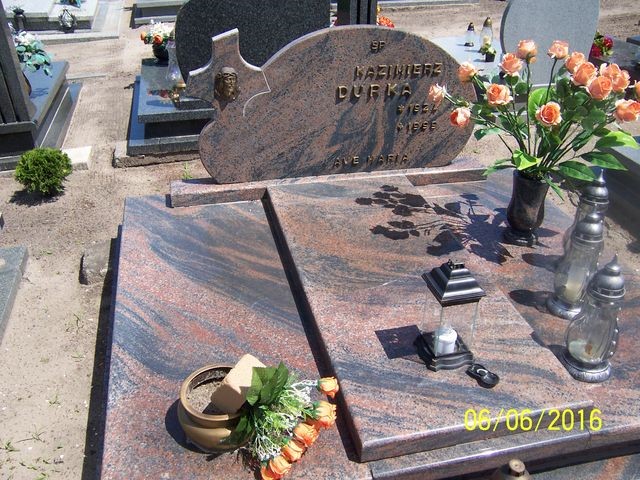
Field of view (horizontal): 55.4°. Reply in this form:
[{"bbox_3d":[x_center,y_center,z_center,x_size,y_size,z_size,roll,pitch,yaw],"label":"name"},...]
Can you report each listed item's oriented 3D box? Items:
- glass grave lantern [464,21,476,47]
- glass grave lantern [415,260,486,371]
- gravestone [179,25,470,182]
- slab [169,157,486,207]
[{"bbox_3d":[1.388,-1.889,5.604,0.102,0.200,0.102,-6,32,-12],"label":"glass grave lantern"},{"bbox_3d":[0.362,0.196,1.697,0.132,0.310,0.132,-9,32,-16],"label":"glass grave lantern"},{"bbox_3d":[0.077,-0.604,2.700,1.310,0.660,0.076,-6,32,-12],"label":"gravestone"},{"bbox_3d":[0.070,-0.276,2.846,1.480,0.060,0.150,-6,32,-12],"label":"slab"}]

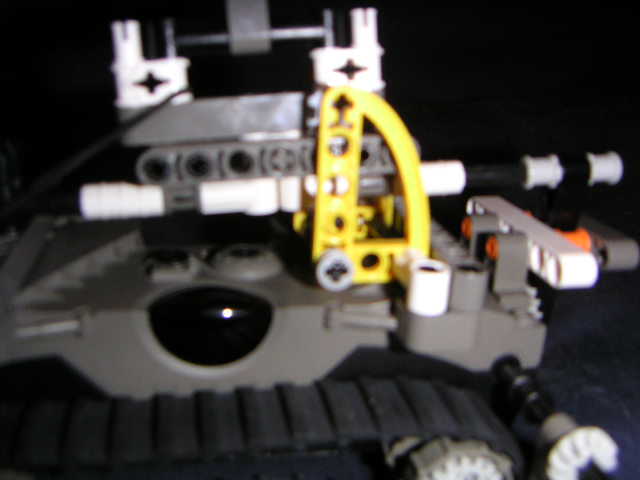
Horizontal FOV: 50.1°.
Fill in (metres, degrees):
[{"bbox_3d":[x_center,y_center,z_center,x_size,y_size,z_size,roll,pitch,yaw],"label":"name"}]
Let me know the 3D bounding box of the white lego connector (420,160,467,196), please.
[{"bbox_3d":[0.024,-0.013,0.146,0.013,0.007,0.007,-4,16,-4],"label":"white lego connector"}]

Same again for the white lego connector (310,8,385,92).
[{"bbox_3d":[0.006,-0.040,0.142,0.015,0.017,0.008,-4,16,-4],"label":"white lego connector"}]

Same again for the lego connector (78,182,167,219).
[{"bbox_3d":[-0.041,-0.008,0.142,0.016,0.007,0.007,-4,16,-4],"label":"lego connector"}]

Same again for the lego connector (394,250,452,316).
[{"bbox_3d":[0.021,0.009,0.134,0.008,0.009,0.008,-3,18,-9],"label":"lego connector"}]

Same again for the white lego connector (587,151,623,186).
[{"bbox_3d":[0.063,-0.016,0.150,0.008,0.007,0.007,-4,16,-4],"label":"white lego connector"}]

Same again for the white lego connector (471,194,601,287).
[{"bbox_3d":[0.050,-0.001,0.170,0.008,0.007,0.055,-3,18,-9],"label":"white lego connector"}]

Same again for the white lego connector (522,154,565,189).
[{"bbox_3d":[0.048,-0.015,0.147,0.008,0.007,0.007,-4,16,-4],"label":"white lego connector"}]

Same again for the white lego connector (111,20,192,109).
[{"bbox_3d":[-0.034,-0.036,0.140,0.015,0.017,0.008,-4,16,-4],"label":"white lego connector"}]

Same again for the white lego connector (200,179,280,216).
[{"bbox_3d":[-0.017,-0.009,0.143,0.016,0.008,0.008,-4,16,-4],"label":"white lego connector"}]

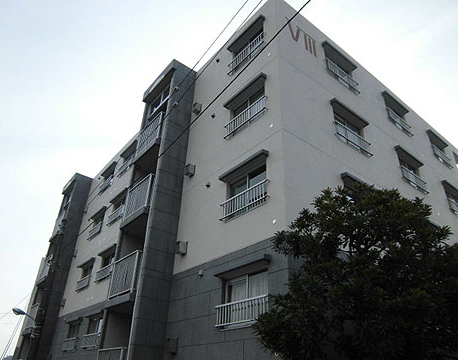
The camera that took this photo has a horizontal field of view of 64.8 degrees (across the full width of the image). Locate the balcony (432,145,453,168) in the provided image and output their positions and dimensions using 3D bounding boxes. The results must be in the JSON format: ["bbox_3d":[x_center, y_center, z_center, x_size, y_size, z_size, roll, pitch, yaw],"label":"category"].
[{"bbox_3d":[9.342,-0.978,15.776,1.740,0.480,0.140,24,-36,-31],"label":"balcony"}]

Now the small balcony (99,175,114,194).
[{"bbox_3d":[-6.778,0.330,19.912,0.110,0.500,1.760,24,-36,-32],"label":"small balcony"}]

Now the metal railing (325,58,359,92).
[{"bbox_3d":[3.849,-3.429,12.146,1.770,0.490,0.140,24,-36,-31],"label":"metal railing"}]

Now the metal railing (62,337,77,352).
[{"bbox_3d":[-7.170,7.378,16.203,0.102,0.472,1.846,23,-36,-31],"label":"metal railing"}]

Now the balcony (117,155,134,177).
[{"bbox_3d":[-5.047,-0.574,17.749,0.140,0.490,1.810,24,-36,-31],"label":"balcony"}]

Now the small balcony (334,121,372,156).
[{"bbox_3d":[3.931,-1.256,11.338,1.840,0.480,0.110,24,-36,-32],"label":"small balcony"}]

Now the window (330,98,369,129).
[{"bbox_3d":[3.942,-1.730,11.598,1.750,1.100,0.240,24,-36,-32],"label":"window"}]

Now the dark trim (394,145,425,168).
[{"bbox_3d":[6.606,-0.832,13.169,1.700,0.140,0.220,24,-36,-31],"label":"dark trim"}]

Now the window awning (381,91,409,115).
[{"bbox_3d":[6.996,-3.237,15.070,1.828,0.116,0.196,23,-36,-31],"label":"window awning"}]

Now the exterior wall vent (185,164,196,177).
[{"bbox_3d":[-1.301,-0.314,12.215,0.219,0.332,0.241,23,-36,-31],"label":"exterior wall vent"}]

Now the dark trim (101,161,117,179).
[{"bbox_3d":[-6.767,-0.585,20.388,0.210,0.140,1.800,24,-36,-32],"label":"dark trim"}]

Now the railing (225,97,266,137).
[{"bbox_3d":[0.462,-1.727,10.236,0.140,0.465,1.780,24,-36,-31],"label":"railing"}]

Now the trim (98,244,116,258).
[{"bbox_3d":[-5.458,3.185,16.238,0.196,0.116,1.828,23,-36,-31],"label":"trim"}]

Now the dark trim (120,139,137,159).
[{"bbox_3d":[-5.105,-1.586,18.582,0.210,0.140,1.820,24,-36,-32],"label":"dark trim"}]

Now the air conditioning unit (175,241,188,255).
[{"bbox_3d":[-1.414,2.049,10.780,0.250,0.380,0.280,24,-36,-32],"label":"air conditioning unit"}]

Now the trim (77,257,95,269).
[{"bbox_3d":[-7.129,4.191,18.102,0.196,0.116,1.828,23,-36,-31],"label":"trim"}]

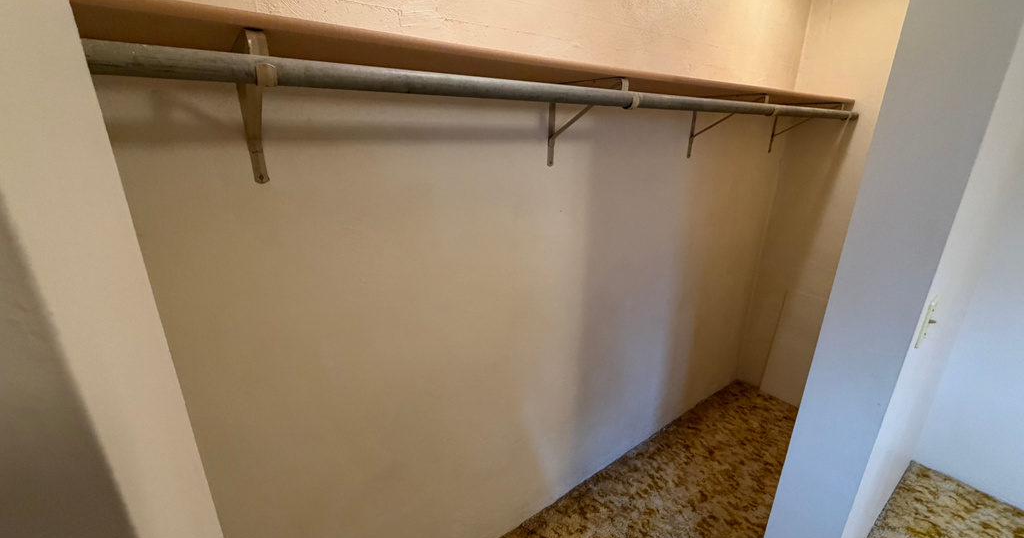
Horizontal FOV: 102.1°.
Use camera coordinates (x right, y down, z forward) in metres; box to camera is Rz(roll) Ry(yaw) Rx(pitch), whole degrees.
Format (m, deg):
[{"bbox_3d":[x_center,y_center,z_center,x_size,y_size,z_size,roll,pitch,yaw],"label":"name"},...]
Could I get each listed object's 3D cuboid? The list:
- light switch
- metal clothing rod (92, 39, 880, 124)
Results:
[{"bbox_3d":[0.993,0.128,0.982,0.070,0.114,0.016,-13,23,-35],"label":"light switch"},{"bbox_3d":[0.589,-0.503,1.268,2.832,0.039,0.039,-13,23,-35],"label":"metal clothing rod"}]

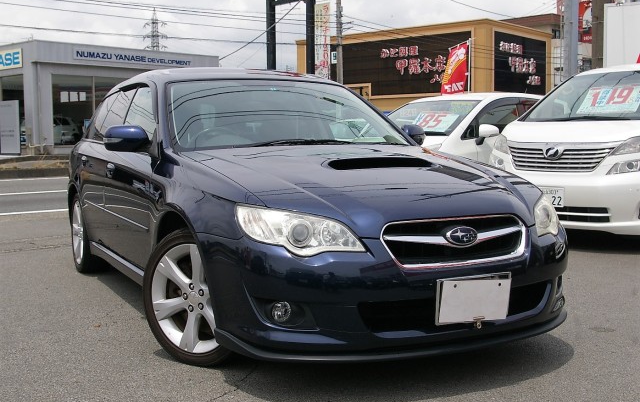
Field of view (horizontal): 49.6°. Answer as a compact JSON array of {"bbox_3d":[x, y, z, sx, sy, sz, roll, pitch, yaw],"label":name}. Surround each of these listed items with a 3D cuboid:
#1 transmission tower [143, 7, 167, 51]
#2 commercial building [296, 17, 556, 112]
[{"bbox_3d":[-44.094,-32.676,186.510,6.000,37.562,6.000,-2,5,-17],"label":"transmission tower"},{"bbox_3d":[8.119,-8.144,55.240,16.967,9.239,10.250,3,6,39],"label":"commercial building"}]

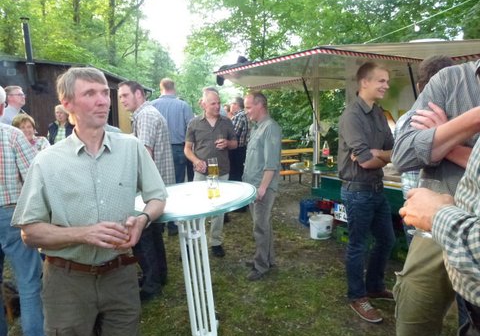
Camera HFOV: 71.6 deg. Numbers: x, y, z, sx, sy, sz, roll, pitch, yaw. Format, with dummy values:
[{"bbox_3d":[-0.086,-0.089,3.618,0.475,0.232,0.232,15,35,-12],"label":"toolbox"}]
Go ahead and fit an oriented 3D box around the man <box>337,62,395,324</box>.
[{"bbox_3d":[0.891,0.205,2.354,0.500,1.830,0.400,-10,10,-44],"label":"man"}]

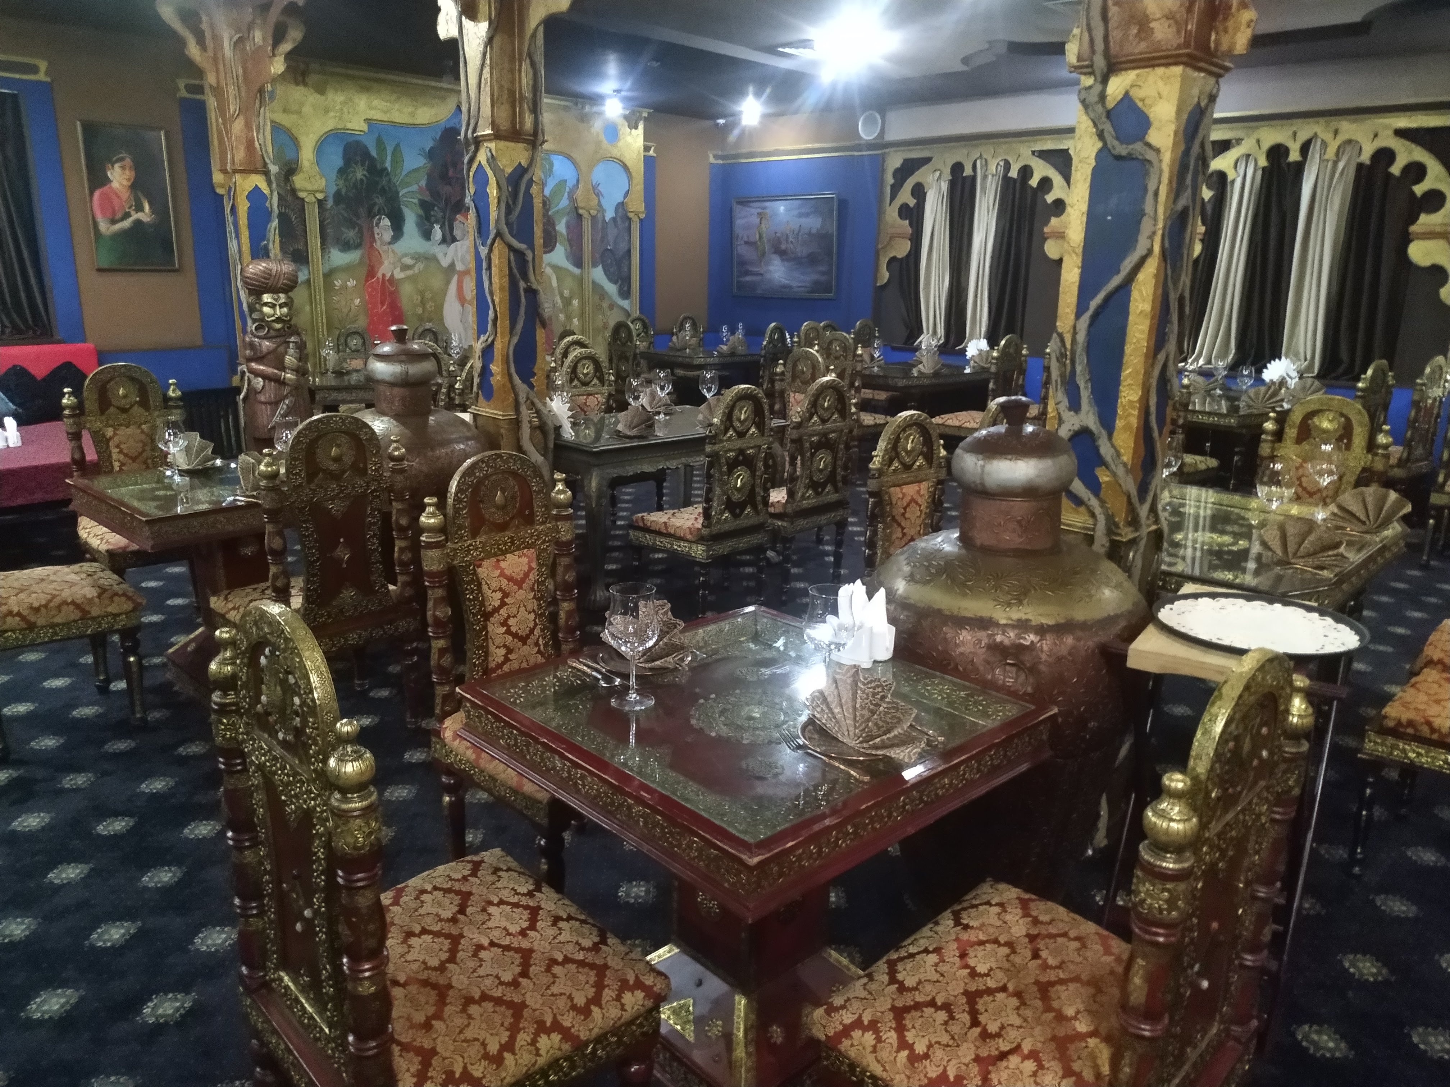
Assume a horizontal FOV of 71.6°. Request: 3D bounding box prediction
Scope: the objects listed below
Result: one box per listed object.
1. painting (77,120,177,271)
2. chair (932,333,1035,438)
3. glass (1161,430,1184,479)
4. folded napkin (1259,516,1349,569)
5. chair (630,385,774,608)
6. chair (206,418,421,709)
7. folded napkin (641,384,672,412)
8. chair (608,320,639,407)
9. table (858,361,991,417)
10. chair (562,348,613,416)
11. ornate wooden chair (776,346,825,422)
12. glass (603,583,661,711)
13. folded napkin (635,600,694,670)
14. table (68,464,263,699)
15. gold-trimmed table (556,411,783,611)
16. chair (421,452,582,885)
[{"bbox_3d":[-4.671,-2.712,7.918,0.040,1.090,0.610,15,20,42],"label":"painting"},{"bbox_3d":[1.911,-1.038,7.492,0.468,1.043,0.449,15,21,41],"label":"chair"},{"bbox_3d":[1.557,-0.242,3.484,0.108,0.245,0.108,15,20,42],"label":"glass"},{"bbox_3d":[1.579,-0.002,2.740,0.230,0.145,0.125,10,17,31],"label":"folded napkin"},{"bbox_3d":[-0.106,-0.235,4.756,0.500,1.060,0.480,13,19,39],"label":"chair"},{"bbox_3d":[-1.313,0.085,3.250,0.480,1.060,0.480,15,20,42],"label":"chair"},{"bbox_3d":[-0.399,-0.855,5.805,0.185,0.140,0.100,-13,20,-41],"label":"folded napkin"},{"bbox_3d":[-0.705,-1.329,8.369,0.439,1.024,0.468,15,20,40],"label":"chair"},{"bbox_3d":[1.524,-1.136,8.749,1.000,0.735,1.340,15,20,42],"label":"table"},{"bbox_3d":[-0.685,-0.610,6.044,0.510,1.040,0.475,15,21,42],"label":"chair"},{"bbox_3d":[0.349,-0.738,6.595,0.475,1.040,0.510,15,21,42],"label":"ornate wooden chair"},{"bbox_3d":[-0.171,0.193,1.858,0.083,0.215,0.083,-13,20,-41],"label":"glass"},{"bbox_3d":[-0.146,0.177,1.952,0.190,0.140,0.115,8,16,24],"label":"folded napkin"},{"bbox_3d":[-1.749,0.145,3.615,0.780,0.735,0.780,15,20,42],"label":"table"},{"bbox_3d":[-0.421,-0.253,5.239,0.925,0.735,1.400,15,20,42],"label":"gold-trimmed table"},{"bbox_3d":[-0.405,0.334,2.481,0.510,1.090,0.490,13,18,38],"label":"chair"}]

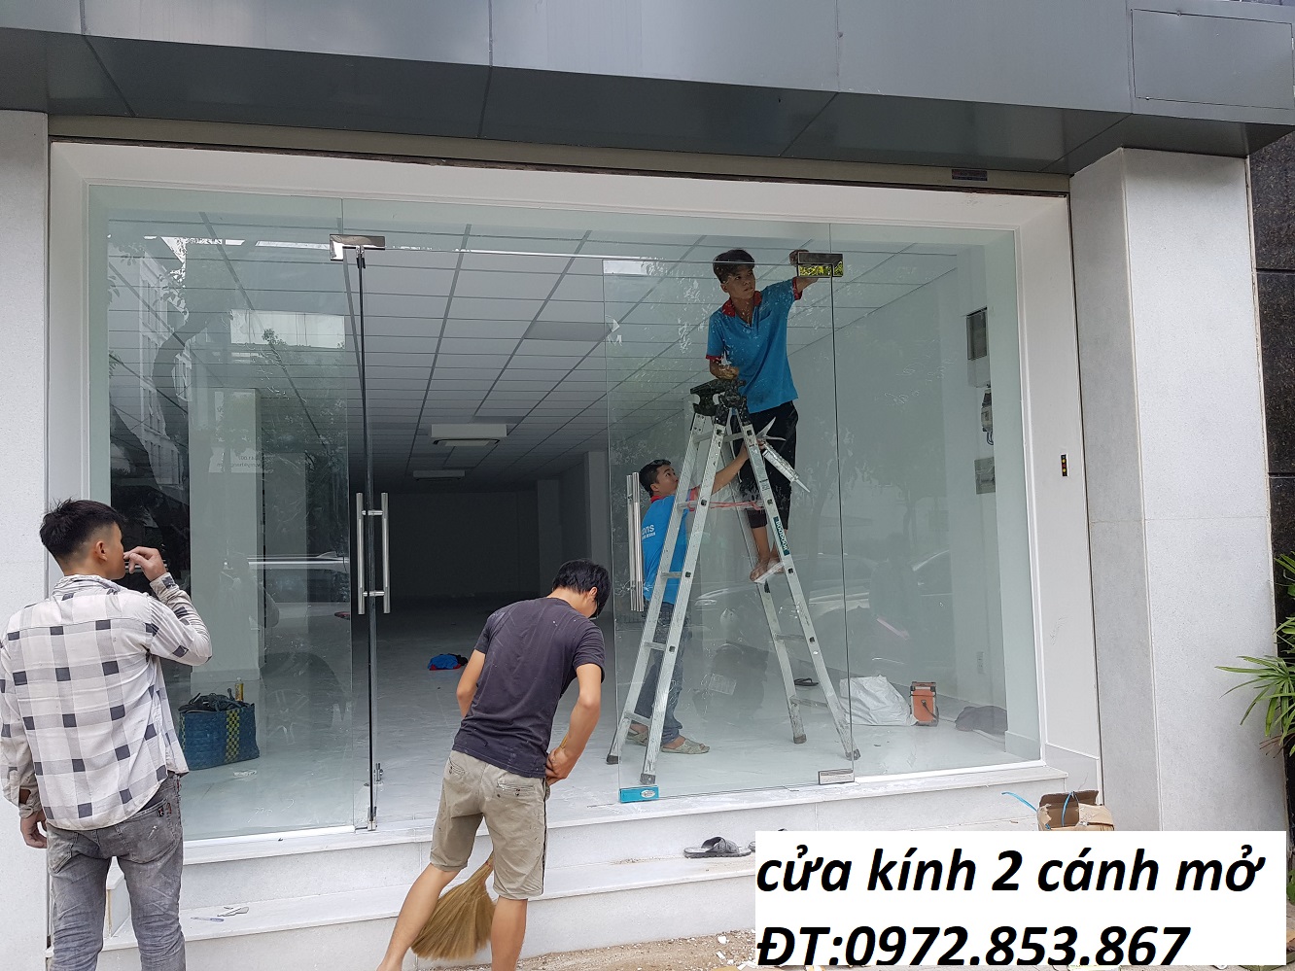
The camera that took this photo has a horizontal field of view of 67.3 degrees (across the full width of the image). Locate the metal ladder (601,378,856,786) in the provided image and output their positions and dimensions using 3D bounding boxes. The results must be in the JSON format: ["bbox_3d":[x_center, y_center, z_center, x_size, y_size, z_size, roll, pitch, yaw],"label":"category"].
[{"bbox_3d":[0.380,0.407,4.721,1.082,1.821,0.481,-1,-3,-21],"label":"metal ladder"}]

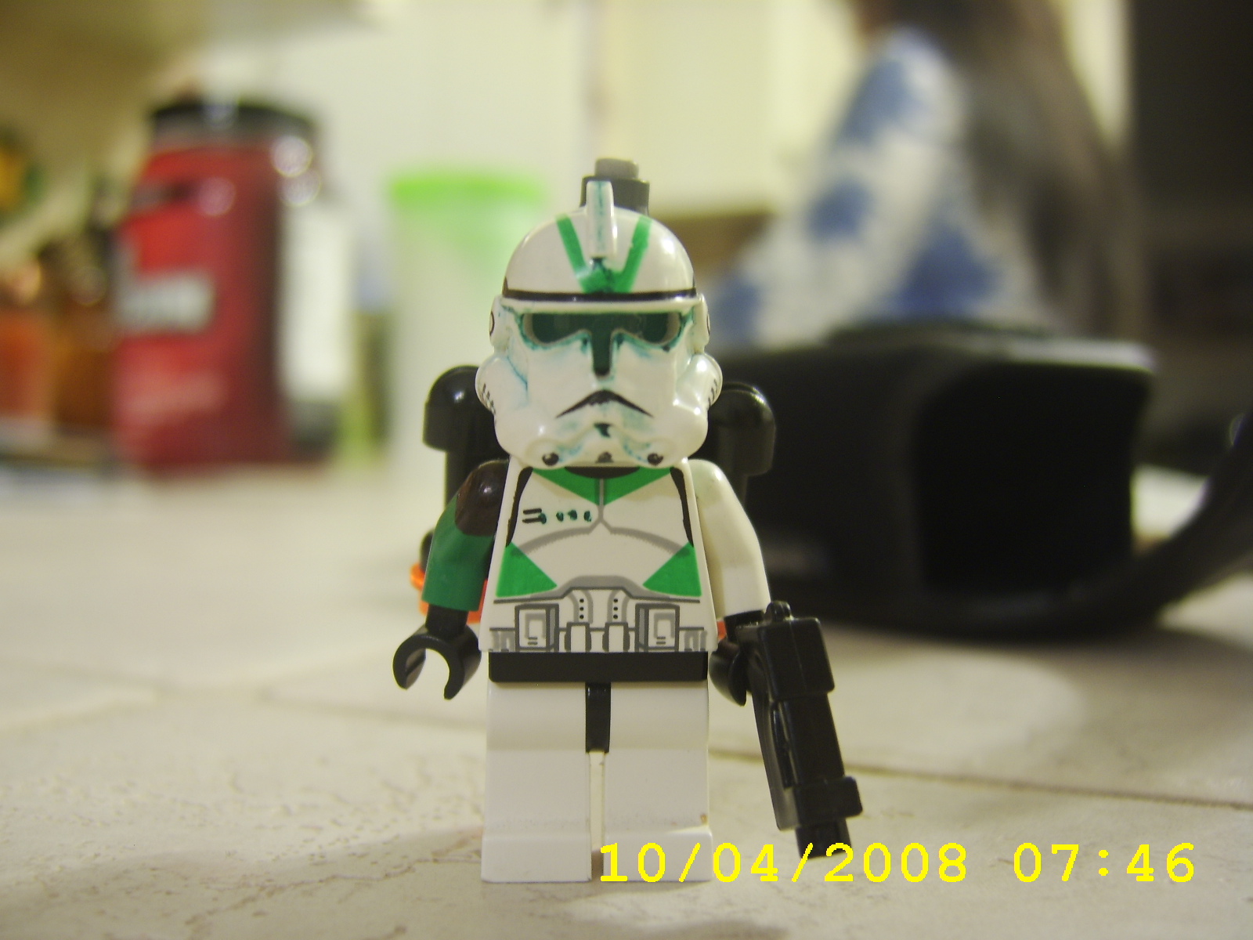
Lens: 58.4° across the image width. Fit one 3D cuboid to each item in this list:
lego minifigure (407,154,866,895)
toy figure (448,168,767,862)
[{"bbox_3d":[0.000,0.002,0.081,0.032,0.051,0.020,0,1,-1],"label":"lego minifigure"},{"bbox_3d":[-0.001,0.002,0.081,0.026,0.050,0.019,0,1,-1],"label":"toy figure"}]

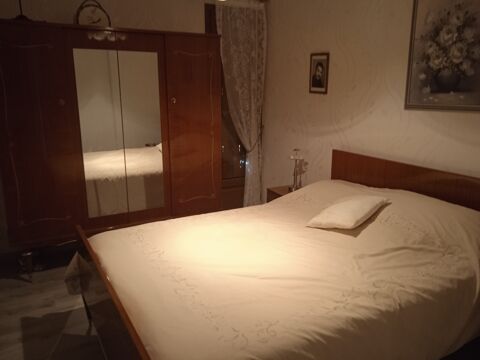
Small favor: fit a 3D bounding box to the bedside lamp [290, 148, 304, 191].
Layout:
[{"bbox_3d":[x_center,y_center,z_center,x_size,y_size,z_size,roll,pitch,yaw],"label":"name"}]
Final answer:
[{"bbox_3d":[0.524,-0.093,3.611,0.140,0.385,0.140,-7,15,-29],"label":"bedside lamp"}]

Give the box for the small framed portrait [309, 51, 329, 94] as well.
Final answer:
[{"bbox_3d":[0.675,-0.917,3.351,0.020,0.335,0.240,-7,15,-29],"label":"small framed portrait"}]

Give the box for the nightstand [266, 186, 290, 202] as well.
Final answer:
[{"bbox_3d":[0.505,0.339,3.640,0.320,0.480,0.430,-7,15,-29],"label":"nightstand"}]

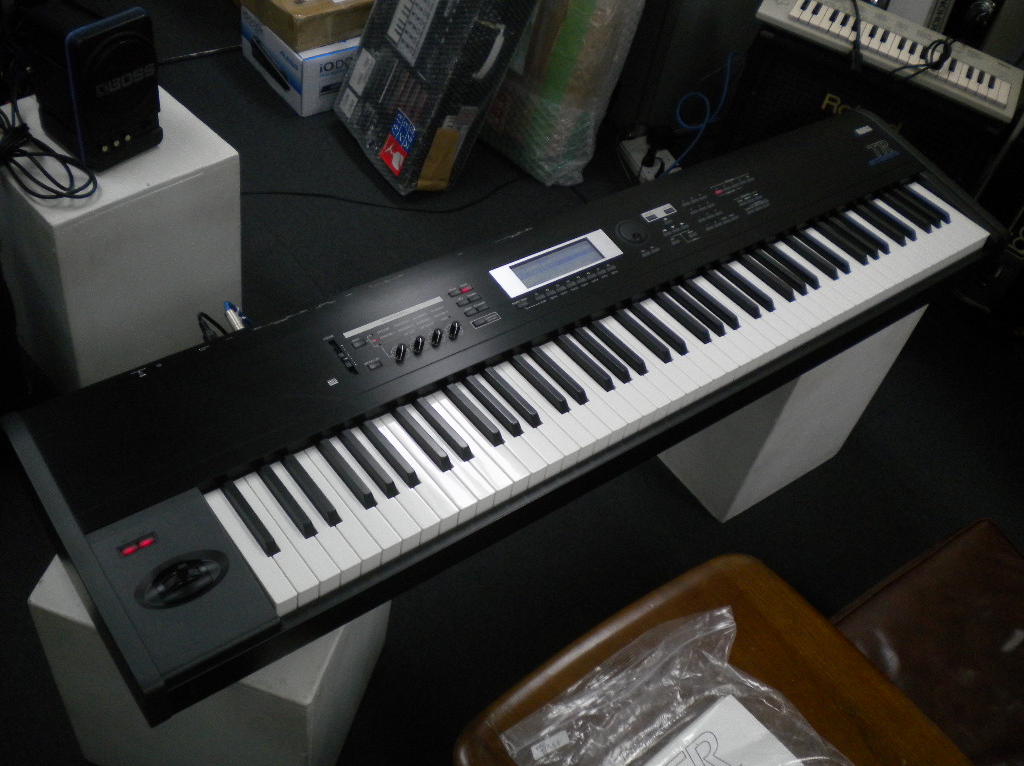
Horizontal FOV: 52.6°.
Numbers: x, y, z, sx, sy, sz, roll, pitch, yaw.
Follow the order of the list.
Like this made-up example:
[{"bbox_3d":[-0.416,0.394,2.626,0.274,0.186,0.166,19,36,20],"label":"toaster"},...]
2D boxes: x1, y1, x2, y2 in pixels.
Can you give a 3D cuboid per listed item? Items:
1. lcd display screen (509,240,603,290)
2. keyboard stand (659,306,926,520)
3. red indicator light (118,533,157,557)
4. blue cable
[{"bbox_3d":[0.060,-0.155,1.350,0.131,0.006,0.040,-24,63,-30],"label":"lcd display screen"},{"bbox_3d":[0.419,-0.047,1.758,0.300,0.400,0.300,-24,57,-30],"label":"keyboard stand"},{"bbox_3d":[-0.356,0.155,0.987,0.036,0.006,0.011,-24,63,-30],"label":"red indicator light"},{"bbox_3d":[0.410,-0.611,2.325,0.115,0.290,0.100,6,47,-7],"label":"blue cable"}]

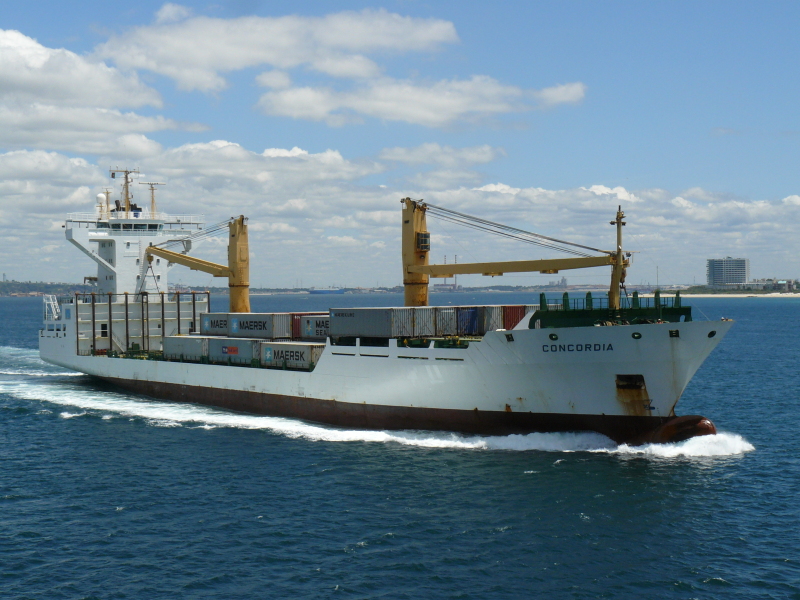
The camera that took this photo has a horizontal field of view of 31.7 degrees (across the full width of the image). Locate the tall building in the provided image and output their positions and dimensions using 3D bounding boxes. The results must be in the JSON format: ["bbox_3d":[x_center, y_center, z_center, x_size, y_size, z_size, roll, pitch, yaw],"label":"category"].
[{"bbox_3d":[478.110,-40.377,2055.000,60.000,44.500,21.000,0,0,22],"label":"tall building"}]

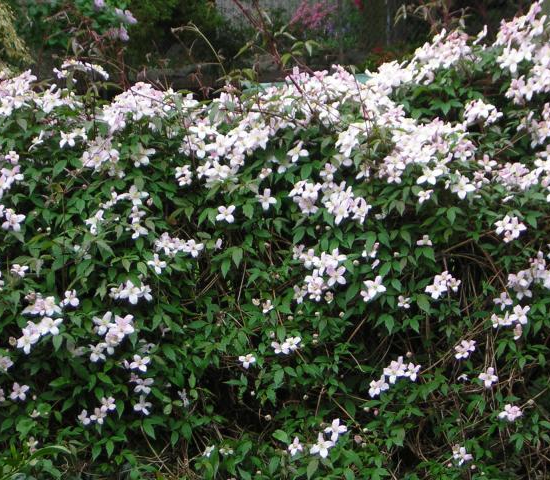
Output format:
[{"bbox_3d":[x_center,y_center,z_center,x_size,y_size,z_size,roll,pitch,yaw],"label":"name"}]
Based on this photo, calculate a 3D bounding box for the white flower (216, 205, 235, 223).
[{"bbox_3d":[-0.131,-0.070,5.300,0.052,0.047,0.022,0,-9,0],"label":"white flower"}]

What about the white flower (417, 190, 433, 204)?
[{"bbox_3d":[0.400,-0.113,5.300,0.042,0.036,0.025,1,-14,9],"label":"white flower"}]

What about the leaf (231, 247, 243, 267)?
[{"bbox_3d":[-0.101,0.044,5.350,0.032,0.052,0.020,1,-17,6],"label":"leaf"}]

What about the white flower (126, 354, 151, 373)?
[{"bbox_3d":[-0.338,0.306,4.950,0.060,0.048,0.026,-1,-21,-3],"label":"white flower"}]

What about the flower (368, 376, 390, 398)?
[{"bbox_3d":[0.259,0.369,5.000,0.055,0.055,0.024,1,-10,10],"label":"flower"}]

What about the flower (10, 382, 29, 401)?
[{"bbox_3d":[-0.691,0.410,5.400,0.053,0.048,0.022,0,-8,-3],"label":"flower"}]

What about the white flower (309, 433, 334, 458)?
[{"bbox_3d":[0.122,0.540,5.250,0.062,0.067,0.028,0,-18,0],"label":"white flower"}]

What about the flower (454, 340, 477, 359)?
[{"bbox_3d":[0.470,0.274,4.950,0.054,0.050,0.027,-1,-17,-6],"label":"flower"}]

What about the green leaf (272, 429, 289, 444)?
[{"bbox_3d":[0.015,0.531,5.400,0.048,0.042,0.022,1,-30,7],"label":"green leaf"}]

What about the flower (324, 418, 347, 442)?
[{"bbox_3d":[0.145,0.458,4.800,0.058,0.058,0.027,1,-21,7],"label":"flower"}]

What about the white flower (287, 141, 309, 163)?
[{"bbox_3d":[0.062,-0.235,5.300,0.057,0.057,0.030,1,-20,6],"label":"white flower"}]

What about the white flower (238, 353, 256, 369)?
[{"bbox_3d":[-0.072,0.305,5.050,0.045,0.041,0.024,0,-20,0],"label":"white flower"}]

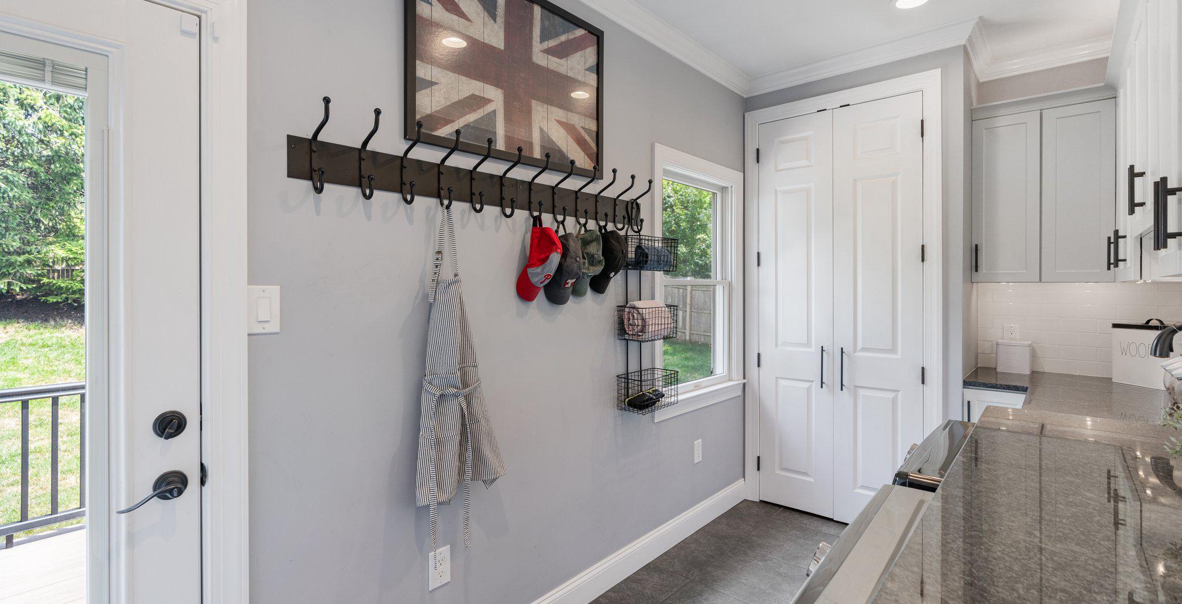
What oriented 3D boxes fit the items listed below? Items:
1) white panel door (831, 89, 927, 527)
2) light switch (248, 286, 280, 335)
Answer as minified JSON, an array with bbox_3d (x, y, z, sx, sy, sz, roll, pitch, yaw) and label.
[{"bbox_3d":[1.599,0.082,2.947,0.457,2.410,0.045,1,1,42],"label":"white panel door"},{"bbox_3d":[-0.871,0.022,1.401,0.012,0.123,0.076,1,1,43],"label":"light switch"}]

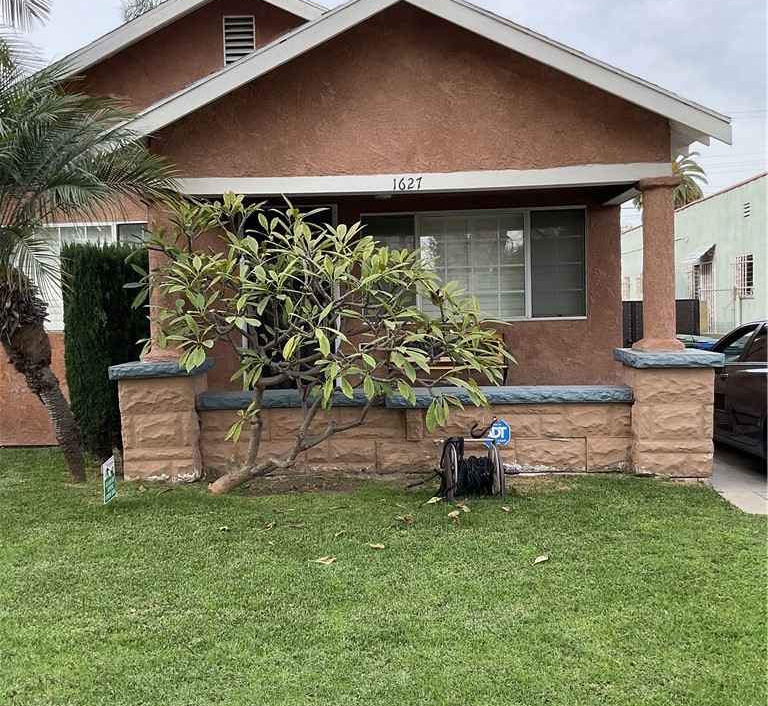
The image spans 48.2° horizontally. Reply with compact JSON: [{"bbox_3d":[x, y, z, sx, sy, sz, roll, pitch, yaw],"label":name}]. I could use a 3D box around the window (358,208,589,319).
[{"bbox_3d":[0.976,-0.945,9.340,2.430,1.220,0.120,-1,3,3],"label":"window"}]

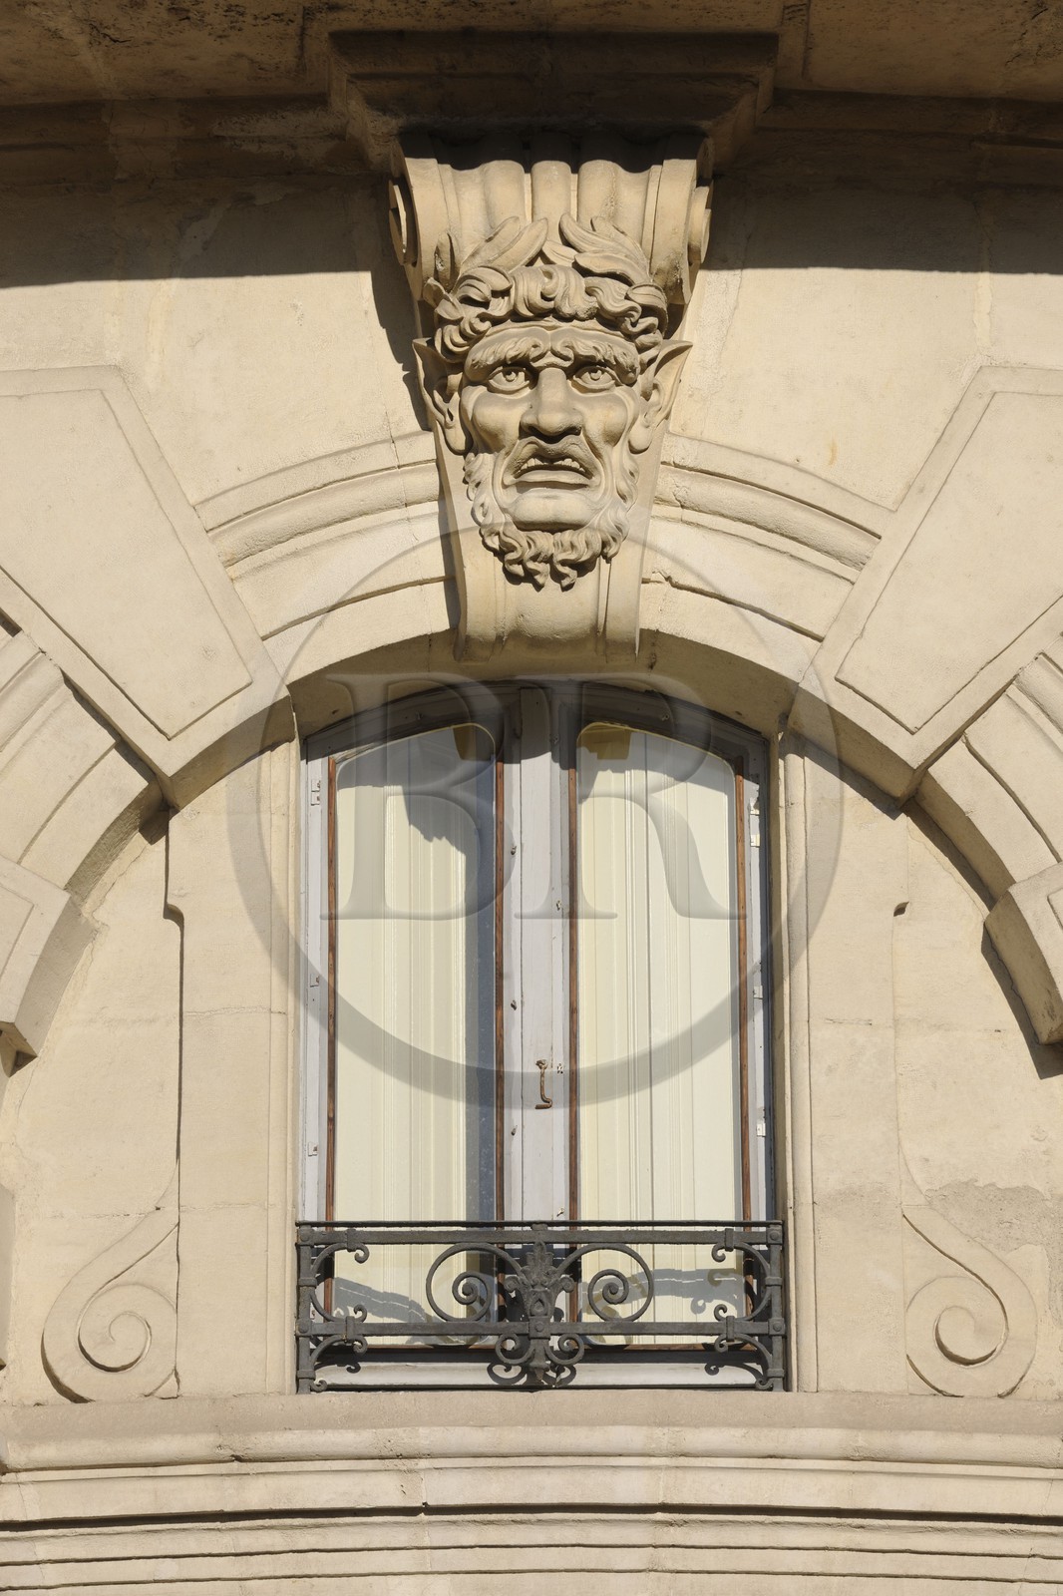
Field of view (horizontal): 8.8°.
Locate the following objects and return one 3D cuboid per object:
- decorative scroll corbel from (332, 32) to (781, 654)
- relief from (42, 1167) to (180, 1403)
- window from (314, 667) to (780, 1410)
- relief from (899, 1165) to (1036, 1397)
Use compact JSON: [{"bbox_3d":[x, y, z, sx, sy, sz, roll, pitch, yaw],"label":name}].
[{"bbox_3d":[0.038,-1.004,15.502,0.985,1.385,0.480,1,-22,-2],"label":"decorative scroll corbel"},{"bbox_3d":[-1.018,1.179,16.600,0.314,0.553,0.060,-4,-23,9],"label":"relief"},{"bbox_3d":[0.021,0.527,15.497,1.087,1.723,0.200,0,-22,-2],"label":"window"},{"bbox_3d":[1.057,1.162,16.600,0.305,0.572,0.060,3,-23,-9],"label":"relief"}]

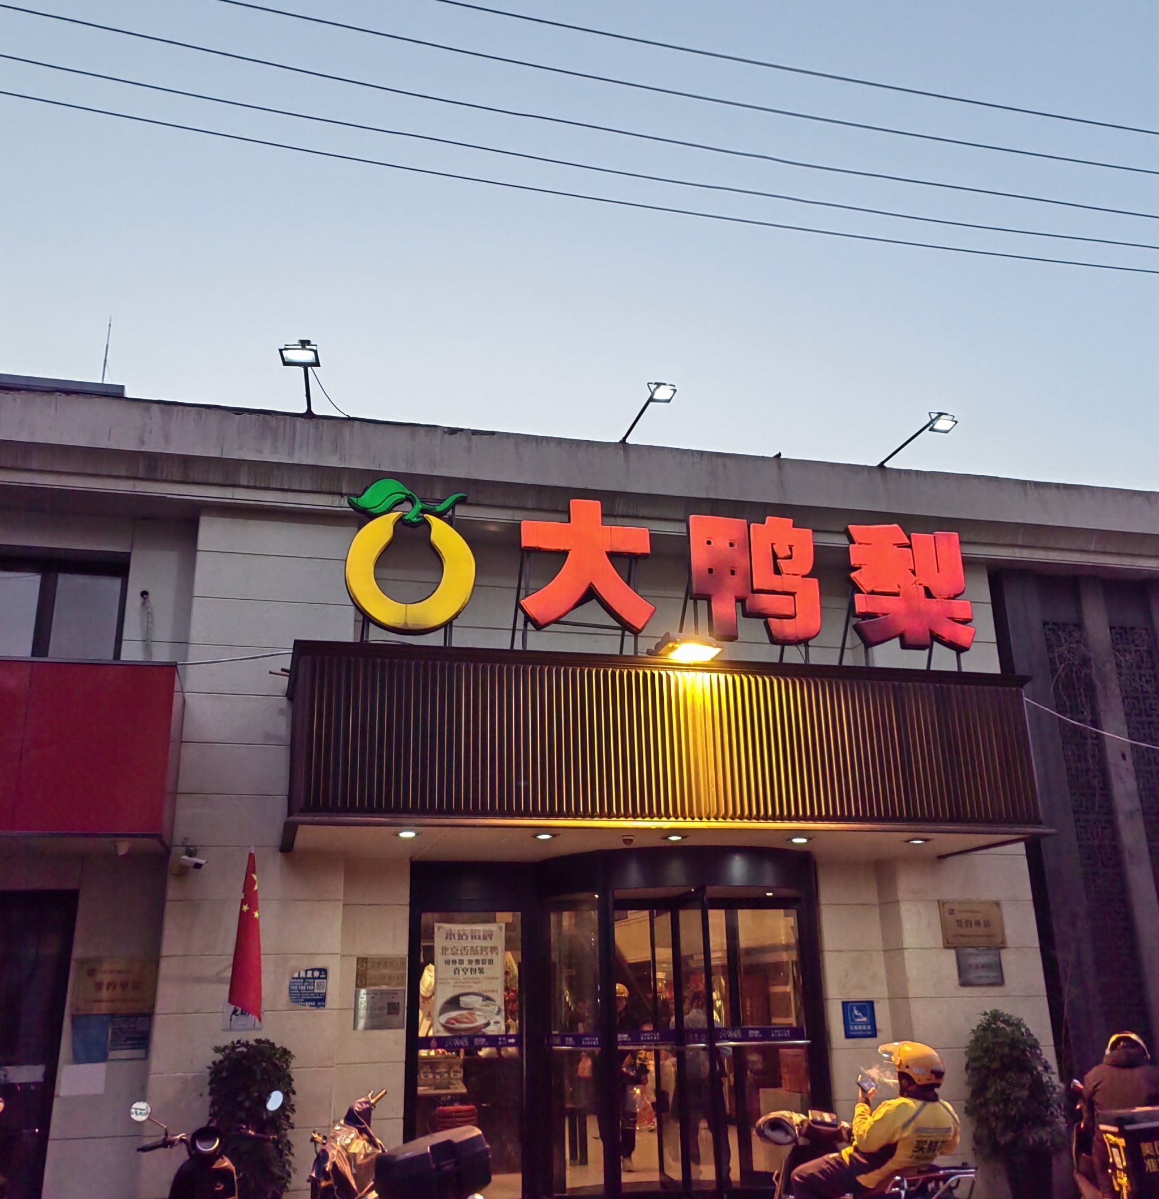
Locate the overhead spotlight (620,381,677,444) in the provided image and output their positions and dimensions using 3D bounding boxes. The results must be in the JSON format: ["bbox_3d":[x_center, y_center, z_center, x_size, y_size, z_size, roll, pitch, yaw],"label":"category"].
[{"bbox_3d":[0.546,-1.552,10.267,0.250,0.250,1.150,3,-19,-13],"label":"overhead spotlight"}]

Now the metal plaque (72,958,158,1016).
[{"bbox_3d":[-3.552,2.963,9.240,0.600,0.400,0.030,3,-20,-14],"label":"metal plaque"}]

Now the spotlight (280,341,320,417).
[{"bbox_3d":[-2.099,-1.627,9.156,0.270,0.150,1.150,3,-20,-14],"label":"spotlight"}]

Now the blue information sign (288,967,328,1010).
[{"bbox_3d":[-2.060,2.959,9.162,0.290,0.300,0.015,3,-19,-13],"label":"blue information sign"}]

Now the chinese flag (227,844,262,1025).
[{"bbox_3d":[-2.373,2.410,8.707,0.250,1.200,0.300,3,-19,-13],"label":"chinese flag"}]

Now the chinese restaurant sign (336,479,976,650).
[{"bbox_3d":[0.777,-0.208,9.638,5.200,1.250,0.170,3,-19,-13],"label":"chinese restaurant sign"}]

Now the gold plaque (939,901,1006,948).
[{"bbox_3d":[3.426,2.822,10.487,0.605,0.393,0.020,3,-20,-14],"label":"gold plaque"}]

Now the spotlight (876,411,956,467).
[{"bbox_3d":[2.866,-1.326,10.371,0.200,0.140,1.100,3,-20,-14],"label":"spotlight"}]

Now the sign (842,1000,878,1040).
[{"bbox_3d":[2.420,3.627,10.405,0.295,0.300,0.015,3,-19,-13],"label":"sign"}]

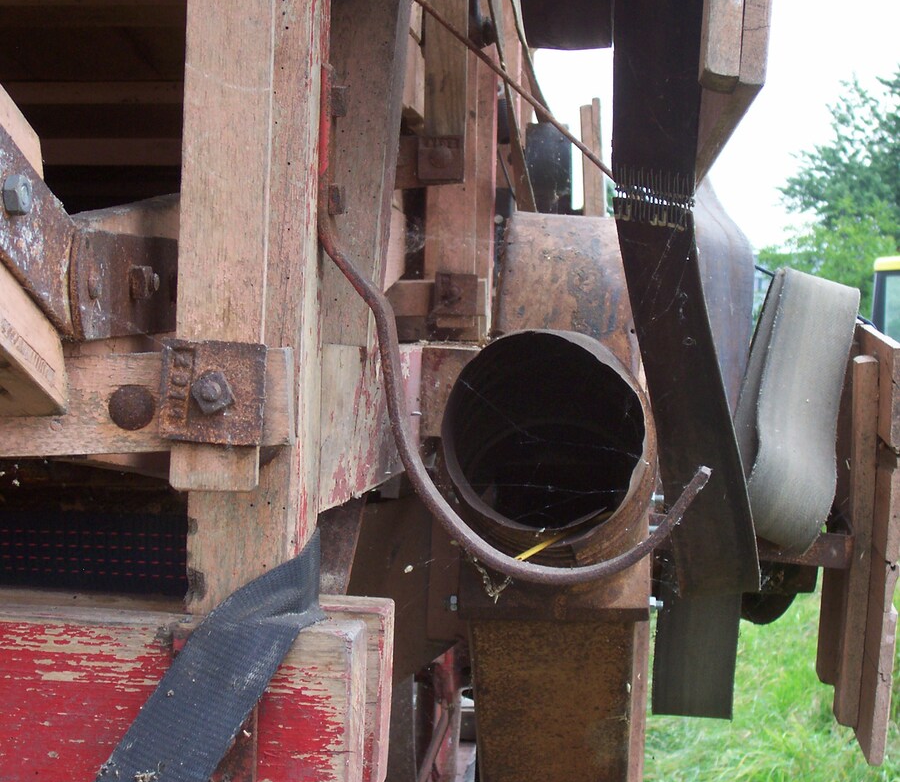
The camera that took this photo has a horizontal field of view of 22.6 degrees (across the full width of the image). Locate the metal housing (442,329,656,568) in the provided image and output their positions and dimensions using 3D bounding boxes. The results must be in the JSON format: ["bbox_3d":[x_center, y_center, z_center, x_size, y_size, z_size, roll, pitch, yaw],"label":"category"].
[{"bbox_3d":[0.081,0.065,1.825,0.159,0.159,0.220,3,-17,5],"label":"metal housing"}]

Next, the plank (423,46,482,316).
[{"bbox_3d":[0.002,-0.239,2.620,0.060,0.322,0.035,2,8,6],"label":"plank"}]

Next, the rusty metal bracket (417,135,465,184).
[{"bbox_3d":[-0.010,-0.262,2.550,0.052,0.052,0.020,2,8,6],"label":"rusty metal bracket"}]

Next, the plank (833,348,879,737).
[{"bbox_3d":[0.392,0.145,2.180,0.024,0.352,0.045,2,8,0],"label":"plank"}]

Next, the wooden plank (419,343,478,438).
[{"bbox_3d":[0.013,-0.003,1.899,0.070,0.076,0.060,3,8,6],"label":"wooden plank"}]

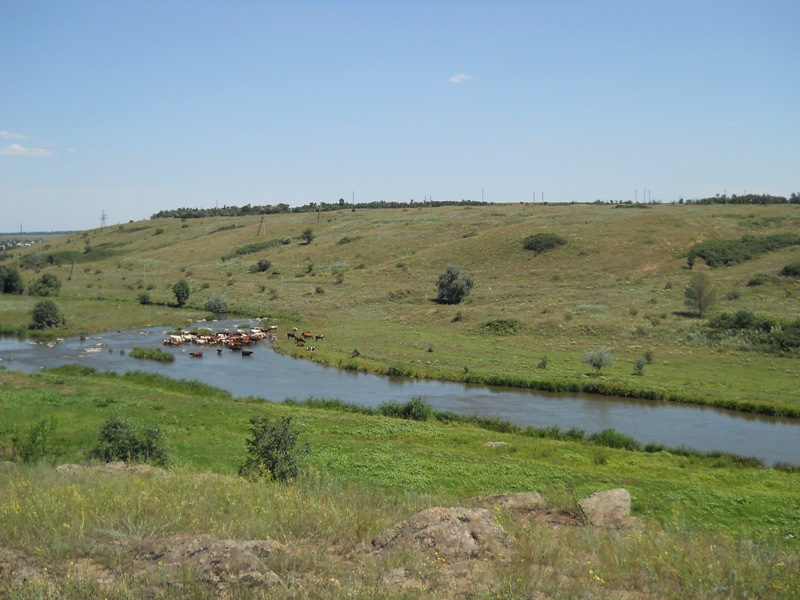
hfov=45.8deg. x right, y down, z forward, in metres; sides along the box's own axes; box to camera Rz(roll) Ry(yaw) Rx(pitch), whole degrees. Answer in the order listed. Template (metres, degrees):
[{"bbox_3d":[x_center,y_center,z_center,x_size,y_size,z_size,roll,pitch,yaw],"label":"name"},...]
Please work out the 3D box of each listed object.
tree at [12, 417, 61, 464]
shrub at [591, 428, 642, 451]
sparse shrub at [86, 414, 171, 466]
[{"bbox_3d":[-11.509,4.480,30.000,1.500,1.600,1.300,-2,4,-21],"label":"tree"},{"bbox_3d":[20.565,13.251,90.000,4.700,1.950,3.200,1,4,13],"label":"shrub"},{"bbox_3d":[-8.310,4.331,29.000,2.500,1.700,2.000,-1,4,-16],"label":"sparse shrub"}]

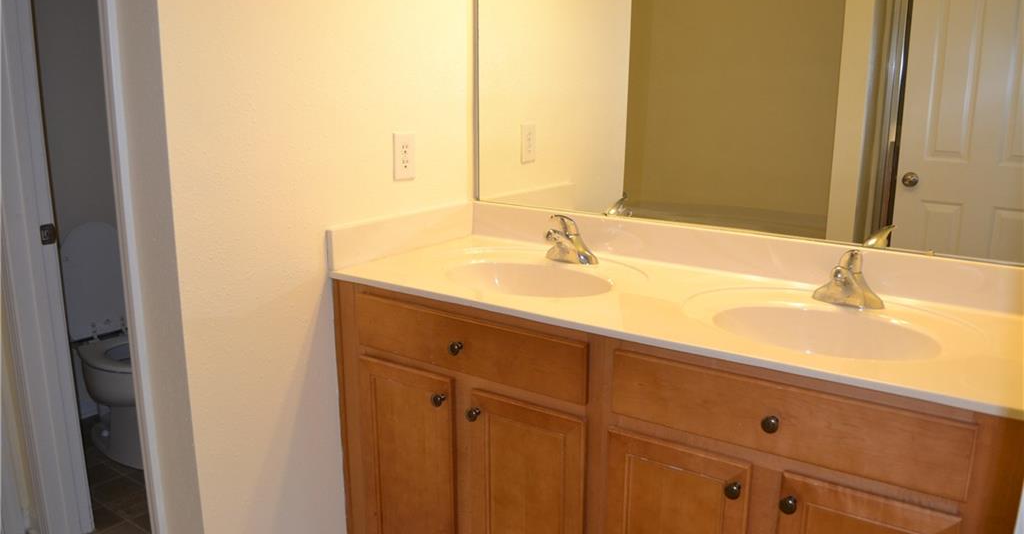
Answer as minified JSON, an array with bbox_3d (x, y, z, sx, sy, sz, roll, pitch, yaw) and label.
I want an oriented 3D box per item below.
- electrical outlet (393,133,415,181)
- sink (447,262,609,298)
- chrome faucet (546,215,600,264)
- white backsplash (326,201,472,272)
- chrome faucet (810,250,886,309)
[{"bbox_3d":[-0.283,-0.292,2.031,0.008,0.120,0.080,10,16,33],"label":"electrical outlet"},{"bbox_3d":[0.036,0.088,1.829,0.415,0.130,0.300,10,16,33],"label":"sink"},{"bbox_3d":[0.134,-0.074,1.962,0.155,0.130,0.163,10,16,33],"label":"chrome faucet"},{"bbox_3d":[-0.282,-0.091,2.076,0.019,0.101,0.566,10,16,33],"label":"white backsplash"},{"bbox_3d":[0.694,0.023,1.584,0.155,0.130,0.163,10,16,33],"label":"chrome faucet"}]

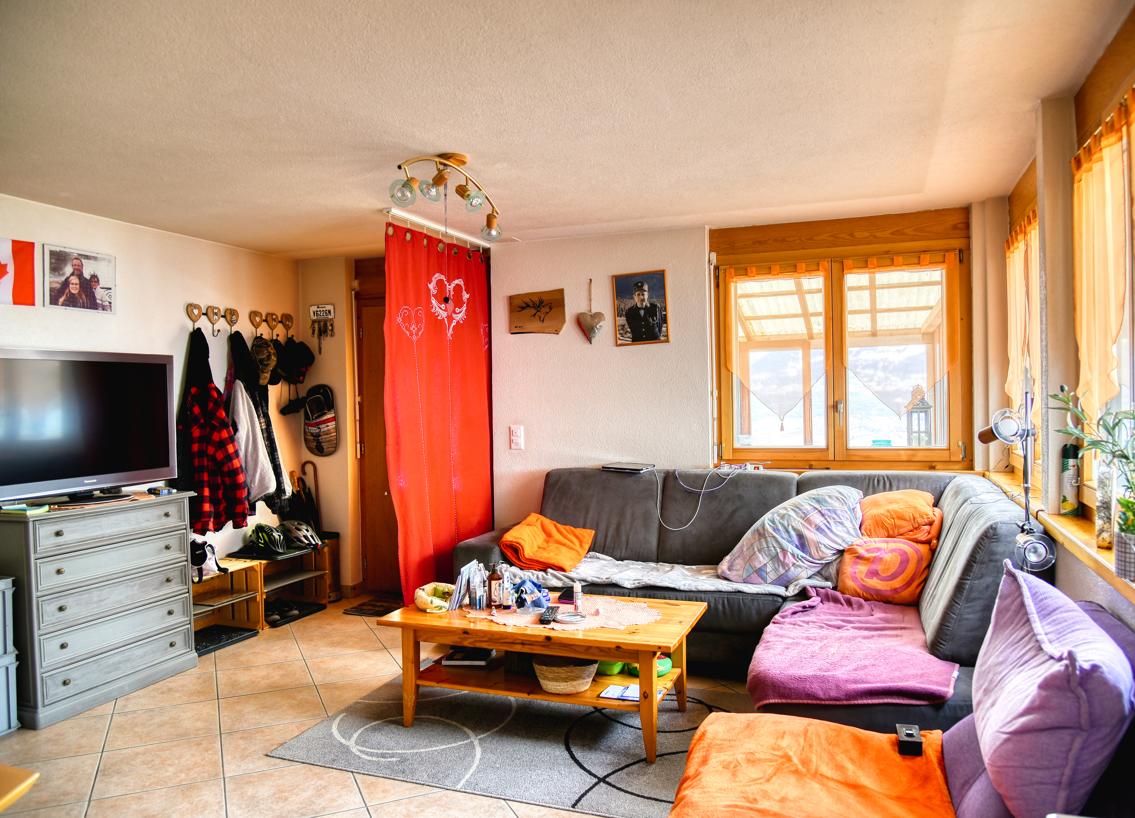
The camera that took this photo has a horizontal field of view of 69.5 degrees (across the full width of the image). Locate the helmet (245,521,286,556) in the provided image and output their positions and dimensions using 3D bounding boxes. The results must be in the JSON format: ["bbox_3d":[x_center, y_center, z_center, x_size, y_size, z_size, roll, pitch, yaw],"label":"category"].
[{"bbox_3d":[-1.822,0.774,4.942,0.270,0.165,0.200,0,1,42],"label":"helmet"}]

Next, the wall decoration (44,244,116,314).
[{"bbox_3d":[-2.364,-0.621,3.981,0.018,0.292,0.396,-1,1,19],"label":"wall decoration"}]

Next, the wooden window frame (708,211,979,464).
[{"bbox_3d":[1.473,-0.350,4.490,1.336,1.360,0.100,-1,1,18],"label":"wooden window frame"}]

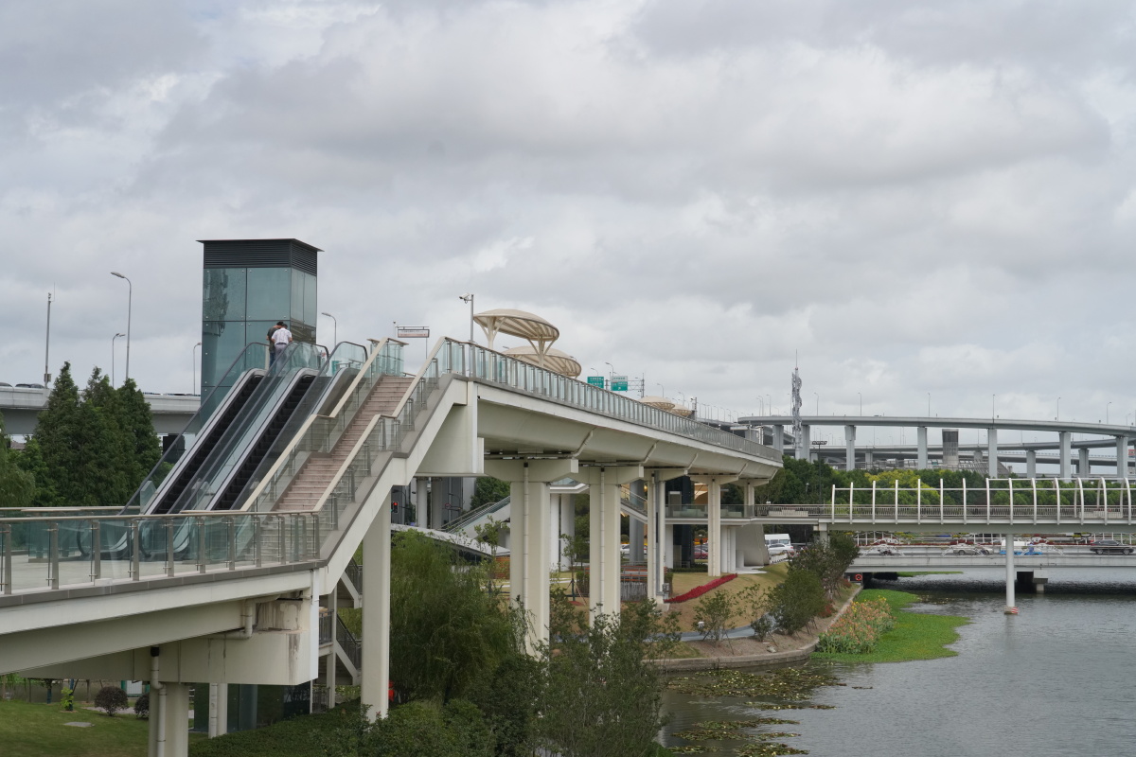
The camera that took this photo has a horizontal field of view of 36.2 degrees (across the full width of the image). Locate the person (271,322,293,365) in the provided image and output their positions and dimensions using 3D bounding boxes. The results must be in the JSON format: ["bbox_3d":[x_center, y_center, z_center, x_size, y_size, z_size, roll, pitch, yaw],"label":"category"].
[{"bbox_3d":[-9.216,-0.901,56.000,0.570,1.700,0.380,0,-4,12],"label":"person"}]

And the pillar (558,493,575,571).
[{"bbox_3d":[-0.087,14.183,160.000,1.150,7.200,1.150,0,-4,12],"label":"pillar"}]

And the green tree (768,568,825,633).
[{"bbox_3d":[15.218,14.870,116.000,3.800,4.600,3.600,0,-4,12],"label":"green tree"}]

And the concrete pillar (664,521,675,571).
[{"bbox_3d":[9.496,15.827,163.000,1.000,4.400,1.000,0,-4,12],"label":"concrete pillar"}]

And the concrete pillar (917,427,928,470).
[{"bbox_3d":[108.340,28.004,529.125,2.600,26.000,2.400,-1,-4,20],"label":"concrete pillar"}]

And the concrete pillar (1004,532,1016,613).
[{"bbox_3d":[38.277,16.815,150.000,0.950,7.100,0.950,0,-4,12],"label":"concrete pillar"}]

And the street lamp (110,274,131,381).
[{"bbox_3d":[-36.084,-3.628,140.000,1.800,10.100,0.400,-1,-4,20],"label":"street lamp"}]

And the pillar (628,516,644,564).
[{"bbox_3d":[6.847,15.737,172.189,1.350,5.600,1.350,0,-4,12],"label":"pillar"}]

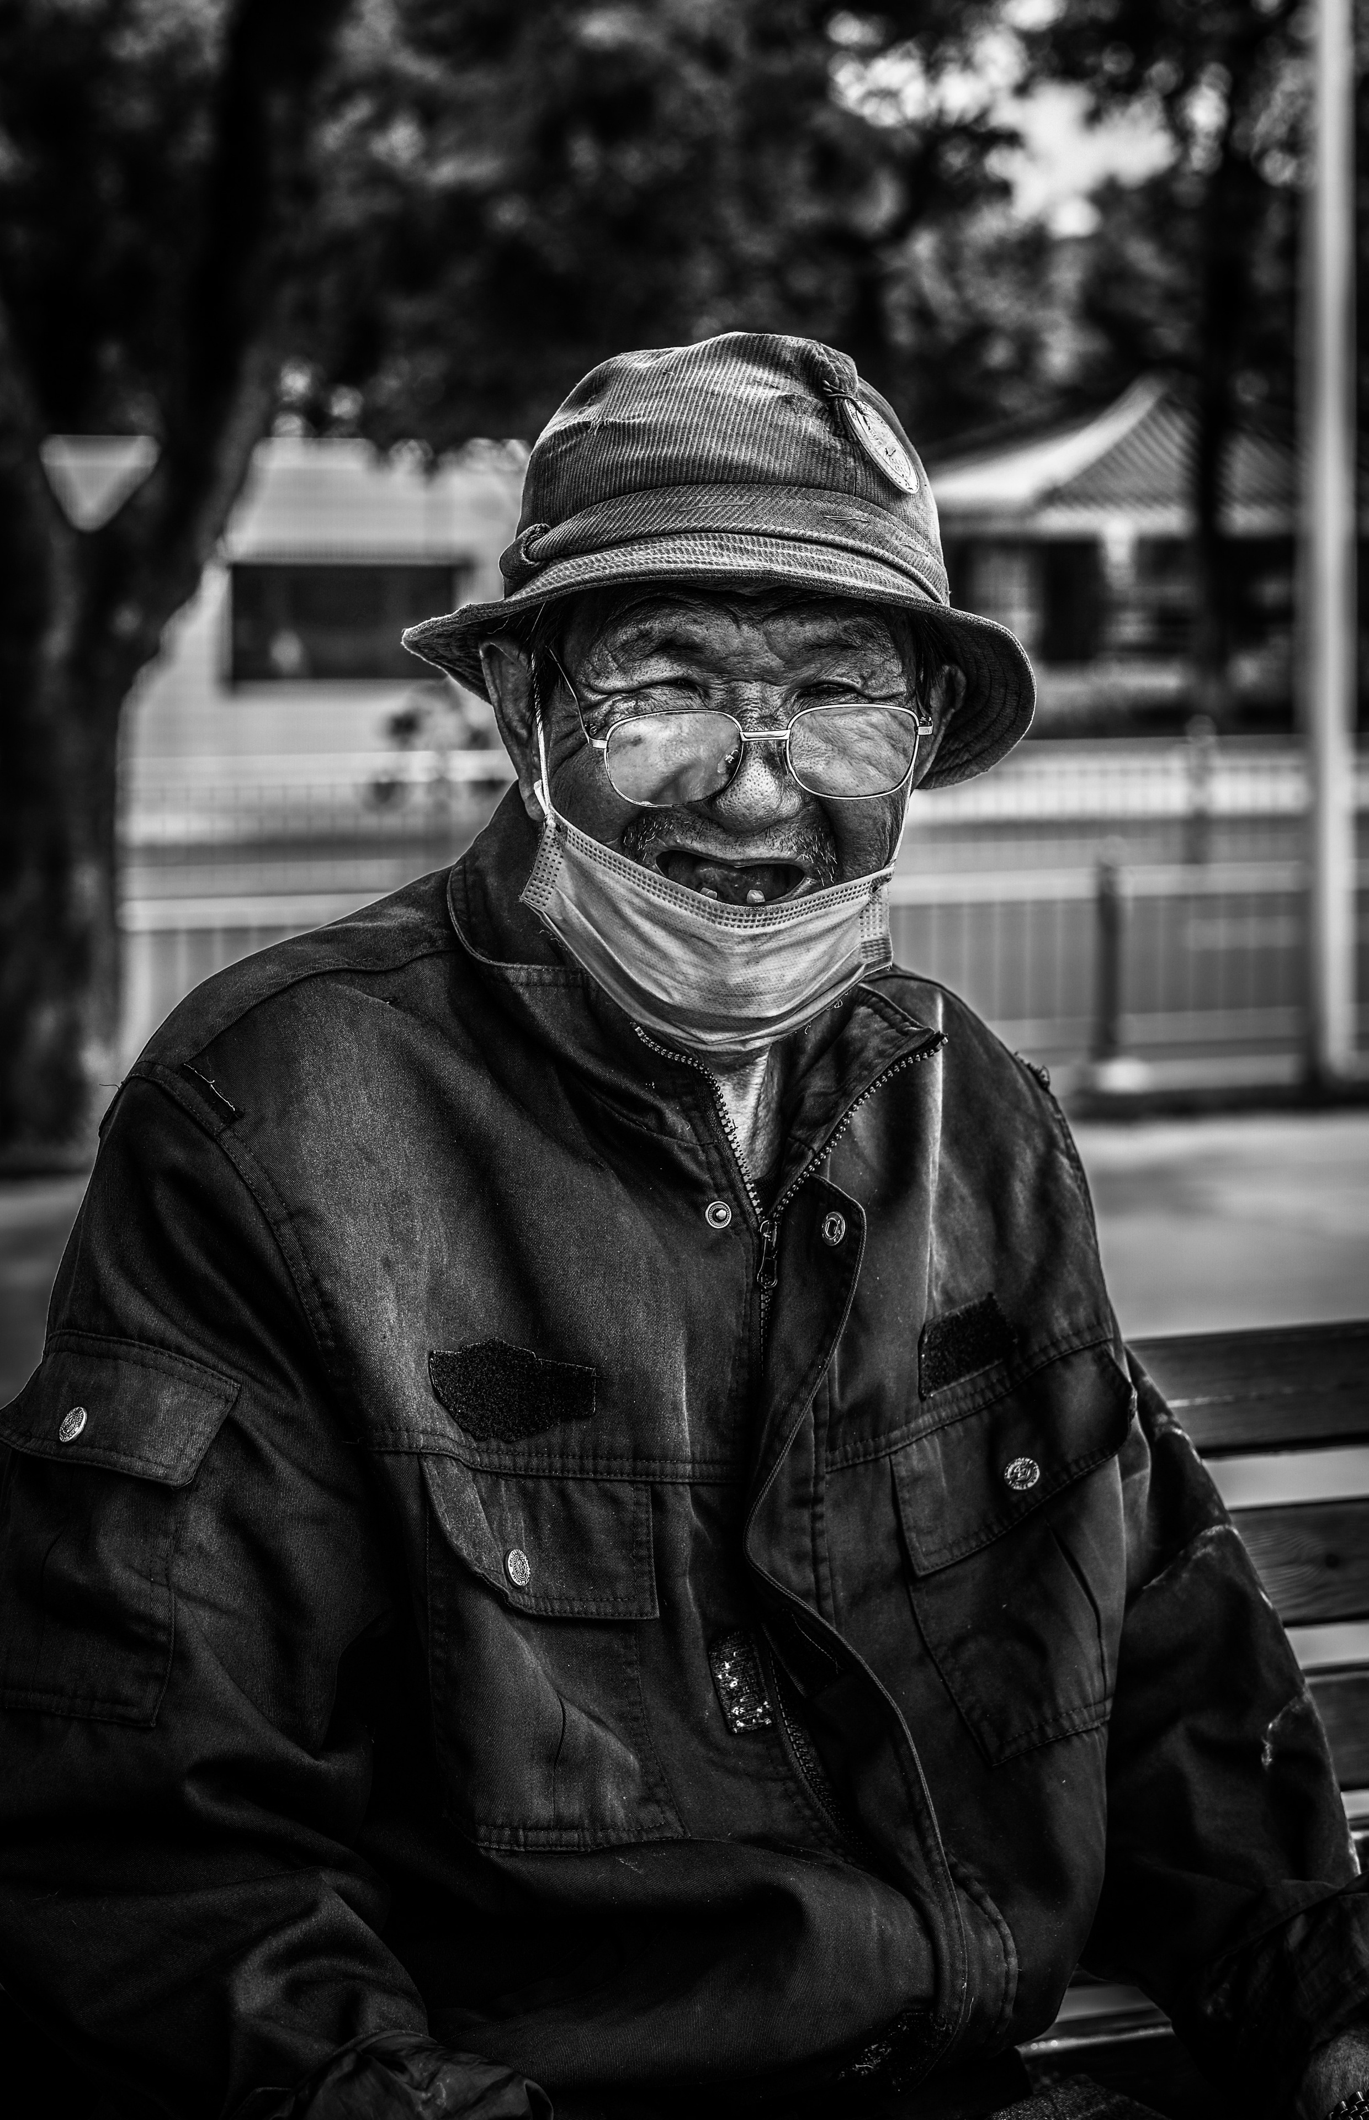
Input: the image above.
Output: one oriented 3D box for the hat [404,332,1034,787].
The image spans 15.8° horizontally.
[{"bbox_3d":[0.017,-0.217,2.080,0.262,0.148,0.285,3,-15,1],"label":"hat"}]

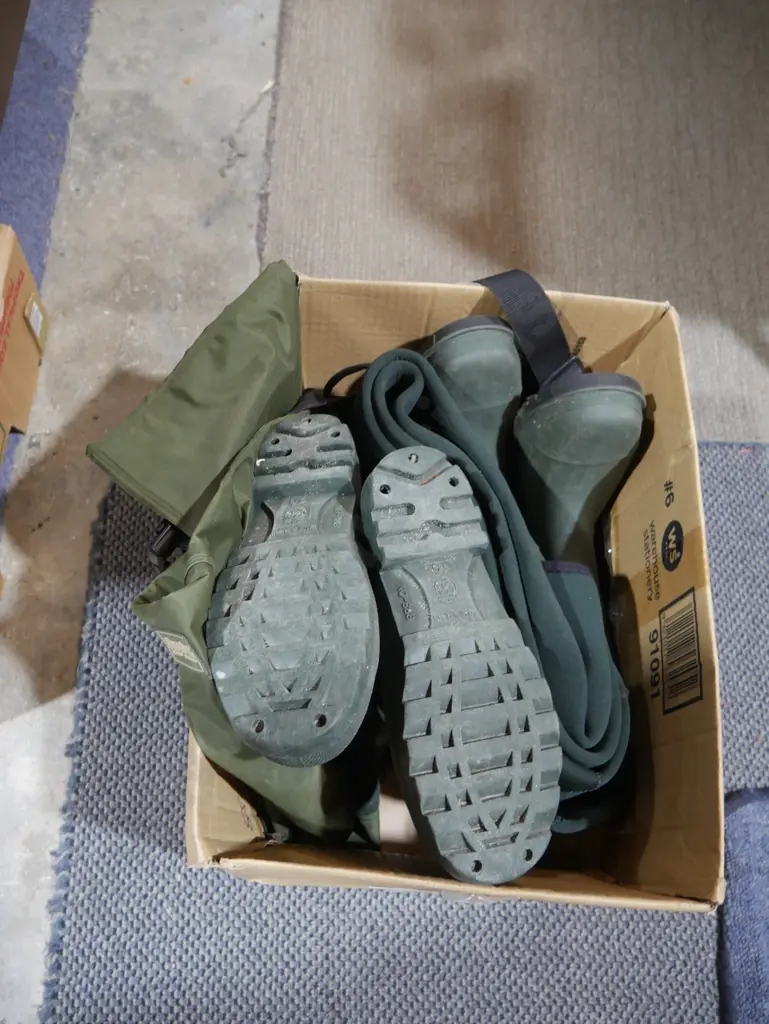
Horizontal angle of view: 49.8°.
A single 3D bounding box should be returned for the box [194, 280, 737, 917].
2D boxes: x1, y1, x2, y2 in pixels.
[{"bbox_3d":[0.055,0.083,0.768,0.355,0.305,0.475,6,68,-2],"label":"box"}]

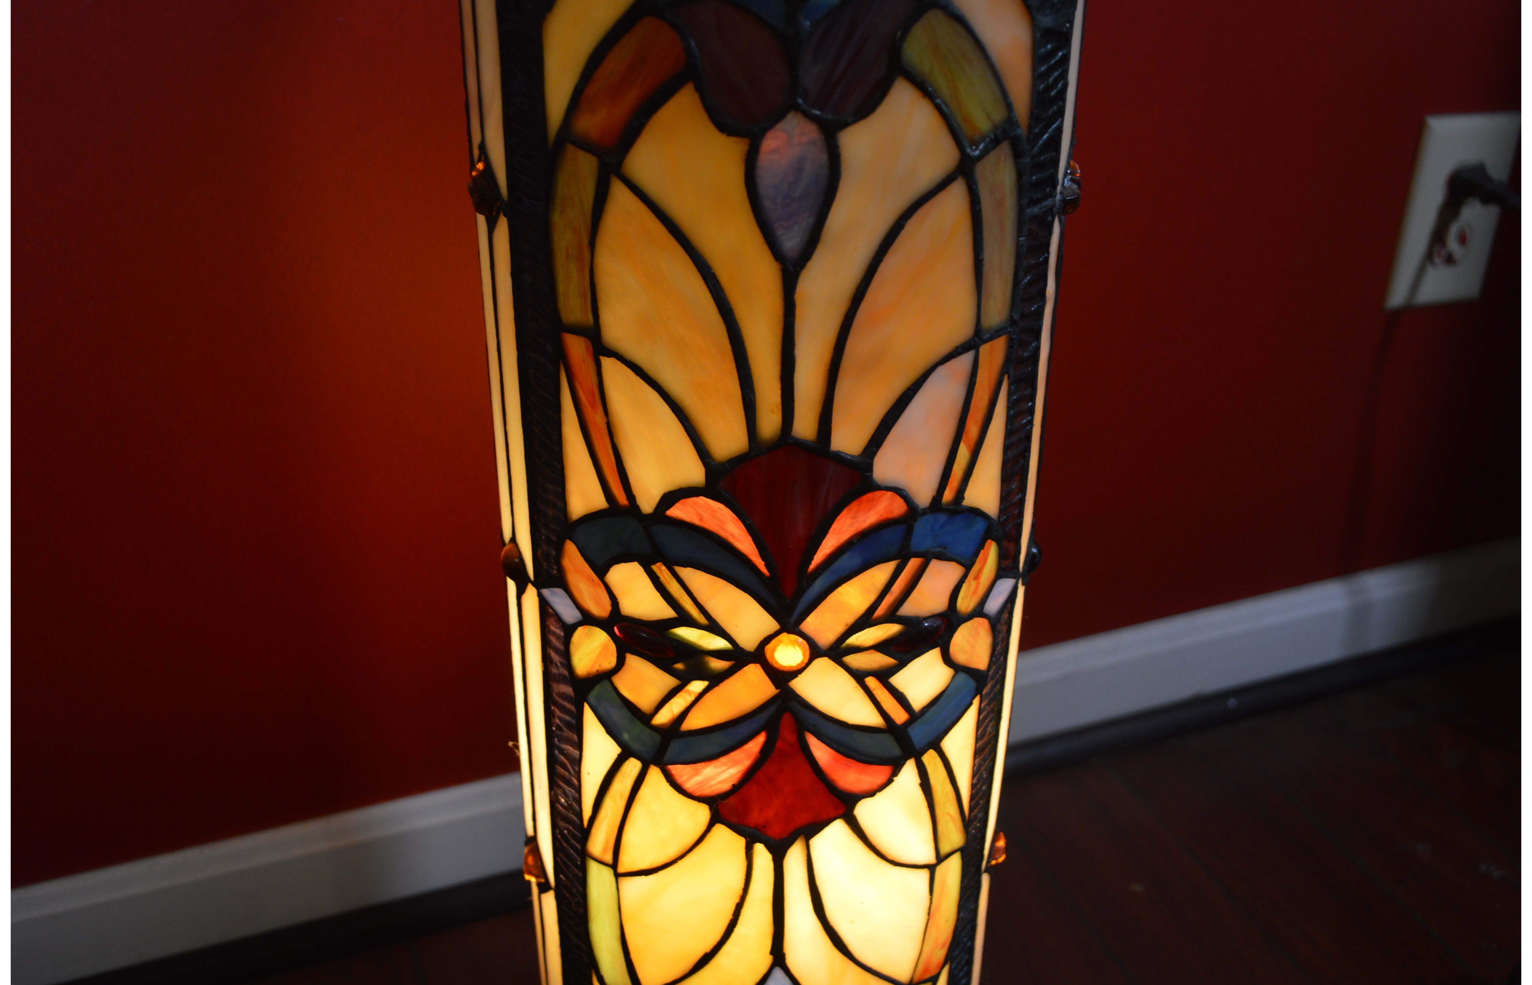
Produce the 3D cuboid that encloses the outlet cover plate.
[{"bbox_3d":[0.396,-0.159,0.950,0.071,0.115,0.009,-9,30,-19],"label":"outlet cover plate"}]

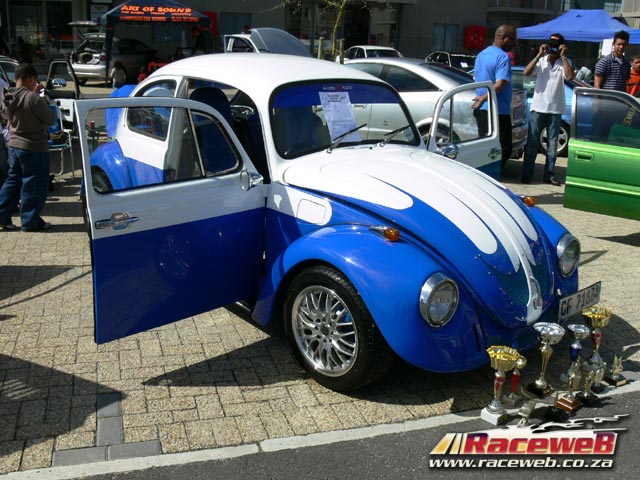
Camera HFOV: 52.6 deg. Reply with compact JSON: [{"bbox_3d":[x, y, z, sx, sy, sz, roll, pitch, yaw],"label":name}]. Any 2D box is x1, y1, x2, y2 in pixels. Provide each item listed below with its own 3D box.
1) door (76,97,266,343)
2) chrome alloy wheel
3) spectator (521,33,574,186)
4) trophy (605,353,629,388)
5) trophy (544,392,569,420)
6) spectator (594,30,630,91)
[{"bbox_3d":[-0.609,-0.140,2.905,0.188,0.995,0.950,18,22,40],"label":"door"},{"bbox_3d":[0.058,0.402,2.942,0.418,0.418,0.168,19,23,42],"label":"chrome alloy wheel"},{"bbox_3d":[2.722,-1.553,7.735,0.600,1.740,0.420,6,18,12],"label":"spectator"},{"bbox_3d":[1.485,0.637,3.219,0.093,0.145,0.075,-13,23,-41],"label":"trophy"},{"bbox_3d":[1.077,0.731,2.904,0.087,0.120,0.085,-13,23,-41],"label":"trophy"},{"bbox_3d":[2.869,-1.145,6.500,0.495,1.829,0.327,-1,17,-14],"label":"spectator"}]

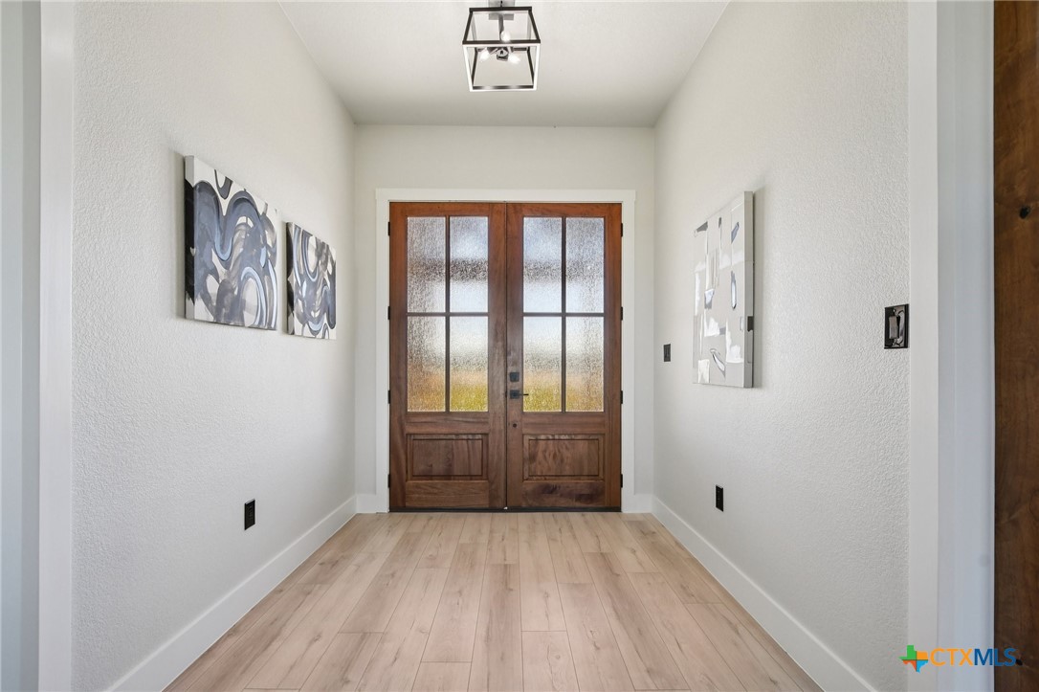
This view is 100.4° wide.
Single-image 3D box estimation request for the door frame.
[{"bbox_3d":[-0.106,0.042,3.445,2.055,2.556,0.120,0,-2,-1],"label":"door frame"}]

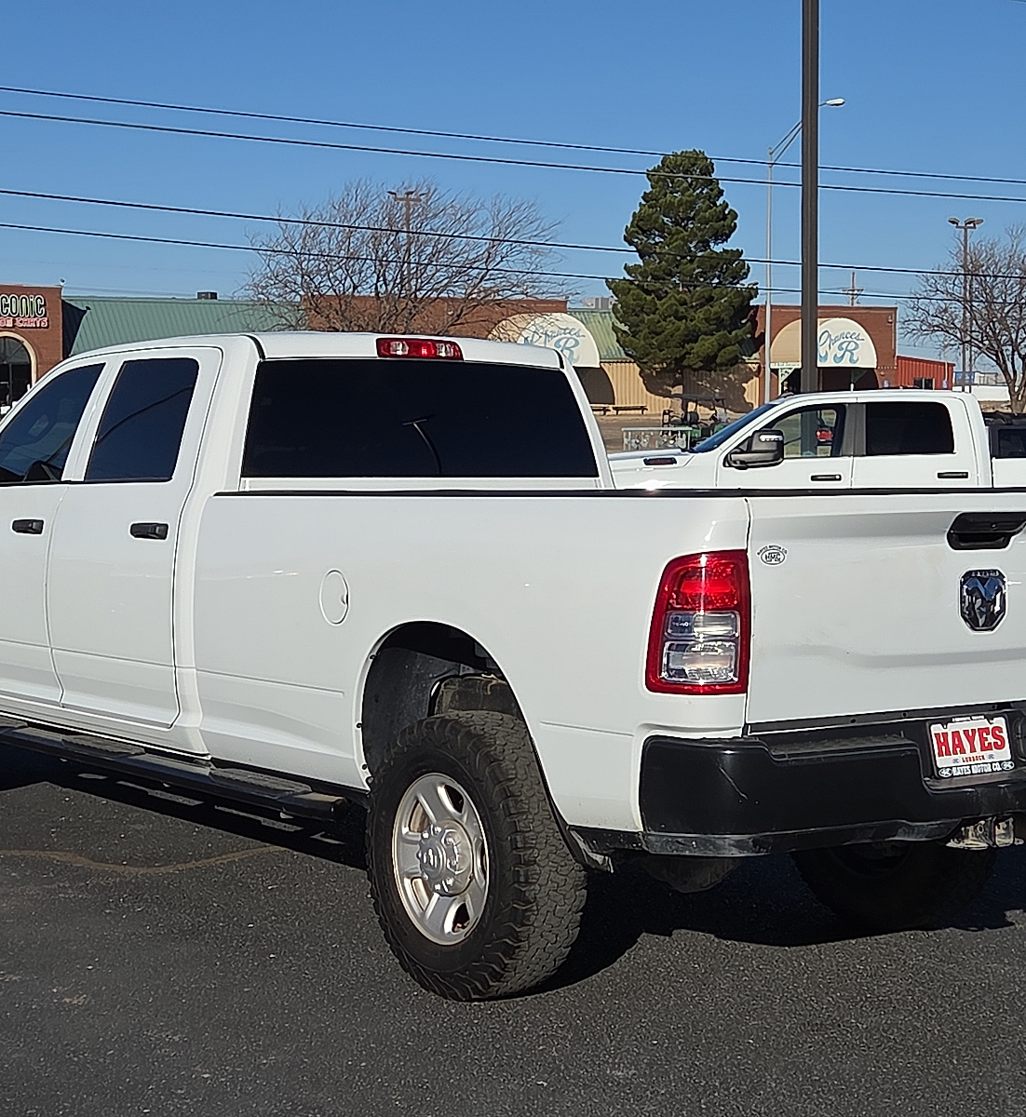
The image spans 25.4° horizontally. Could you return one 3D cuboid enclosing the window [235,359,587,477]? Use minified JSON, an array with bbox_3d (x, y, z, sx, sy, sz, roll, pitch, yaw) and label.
[{"bbox_3d":[-0.309,-0.495,8.138,1.500,0.420,0.080,-2,-8,-35],"label":"window"}]

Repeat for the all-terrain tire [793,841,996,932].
[{"bbox_3d":[1.275,0.818,7.747,0.280,0.825,0.830,-2,4,-36],"label":"all-terrain tire"}]

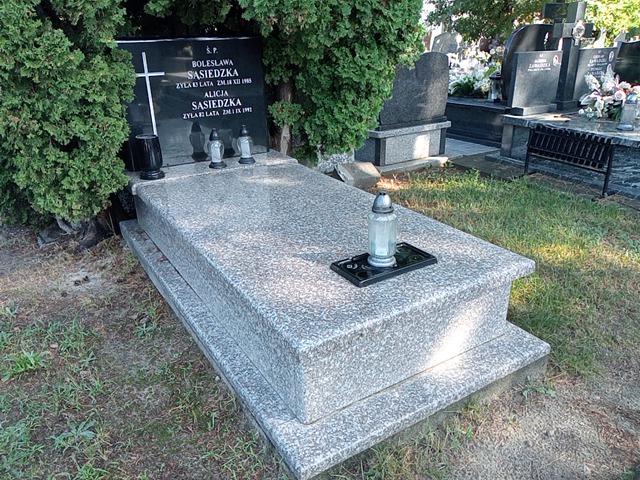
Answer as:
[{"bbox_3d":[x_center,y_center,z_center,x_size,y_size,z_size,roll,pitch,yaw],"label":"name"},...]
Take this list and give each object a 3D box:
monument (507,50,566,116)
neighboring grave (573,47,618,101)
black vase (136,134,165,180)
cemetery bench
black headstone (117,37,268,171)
[{"bbox_3d":[2.240,-1.613,5.305,0.658,0.591,0.203,-14,27,-29],"label":"monument"},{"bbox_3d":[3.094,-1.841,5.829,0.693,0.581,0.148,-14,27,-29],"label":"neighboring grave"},{"bbox_3d":[-0.980,-0.480,2.988,0.140,0.232,0.140,-14,27,-29],"label":"black vase"},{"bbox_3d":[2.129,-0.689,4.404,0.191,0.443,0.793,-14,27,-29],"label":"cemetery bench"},{"bbox_3d":[-0.767,-0.866,3.258,0.914,0.731,0.103,-14,27,-29],"label":"black headstone"}]

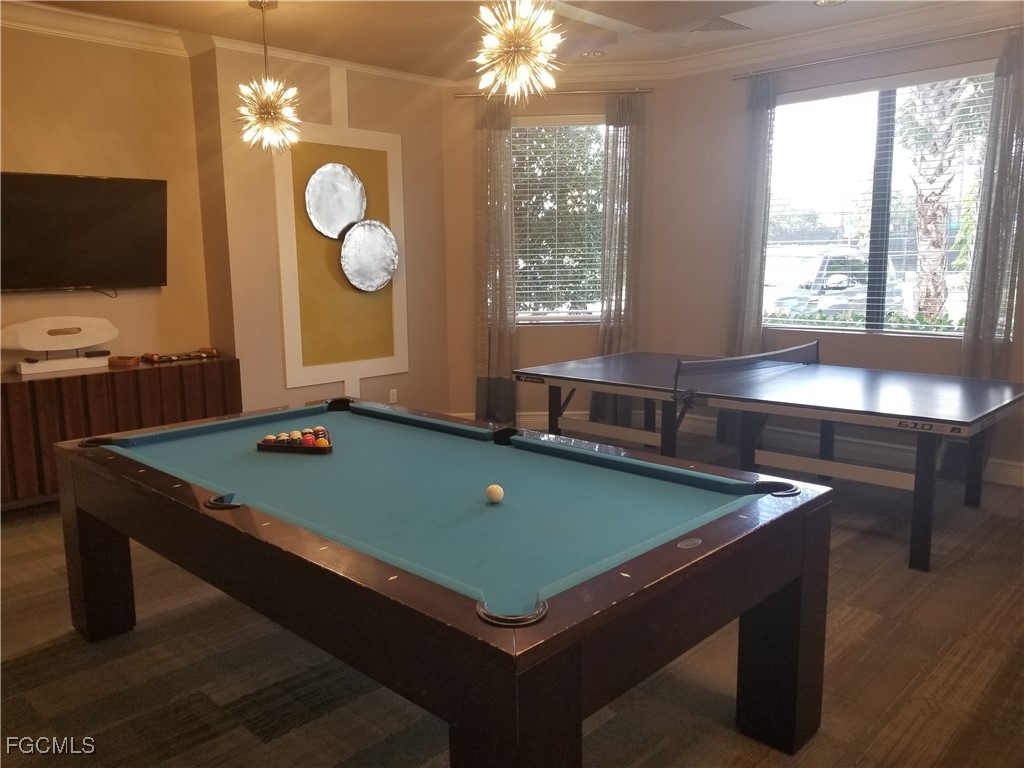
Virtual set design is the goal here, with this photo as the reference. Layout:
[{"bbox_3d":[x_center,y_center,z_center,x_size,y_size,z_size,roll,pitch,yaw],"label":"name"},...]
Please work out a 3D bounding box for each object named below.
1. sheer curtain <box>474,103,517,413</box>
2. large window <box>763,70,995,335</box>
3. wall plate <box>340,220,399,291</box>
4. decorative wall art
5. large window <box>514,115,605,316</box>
[{"bbox_3d":[-0.146,-0.978,6.590,0.368,2.832,0.110,0,9,4],"label":"sheer curtain"},{"bbox_3d":[2.589,-1.232,5.413,1.643,1.754,0.110,7,12,42],"label":"large window"},{"bbox_3d":[-1.126,-1.019,6.125,0.528,0.553,0.050,-8,12,-41],"label":"wall plate"},{"bbox_3d":[-1.299,-1.147,5.985,1.106,2.303,0.080,-8,12,-41],"label":"decorative wall art"},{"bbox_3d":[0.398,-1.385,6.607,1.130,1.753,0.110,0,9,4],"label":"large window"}]

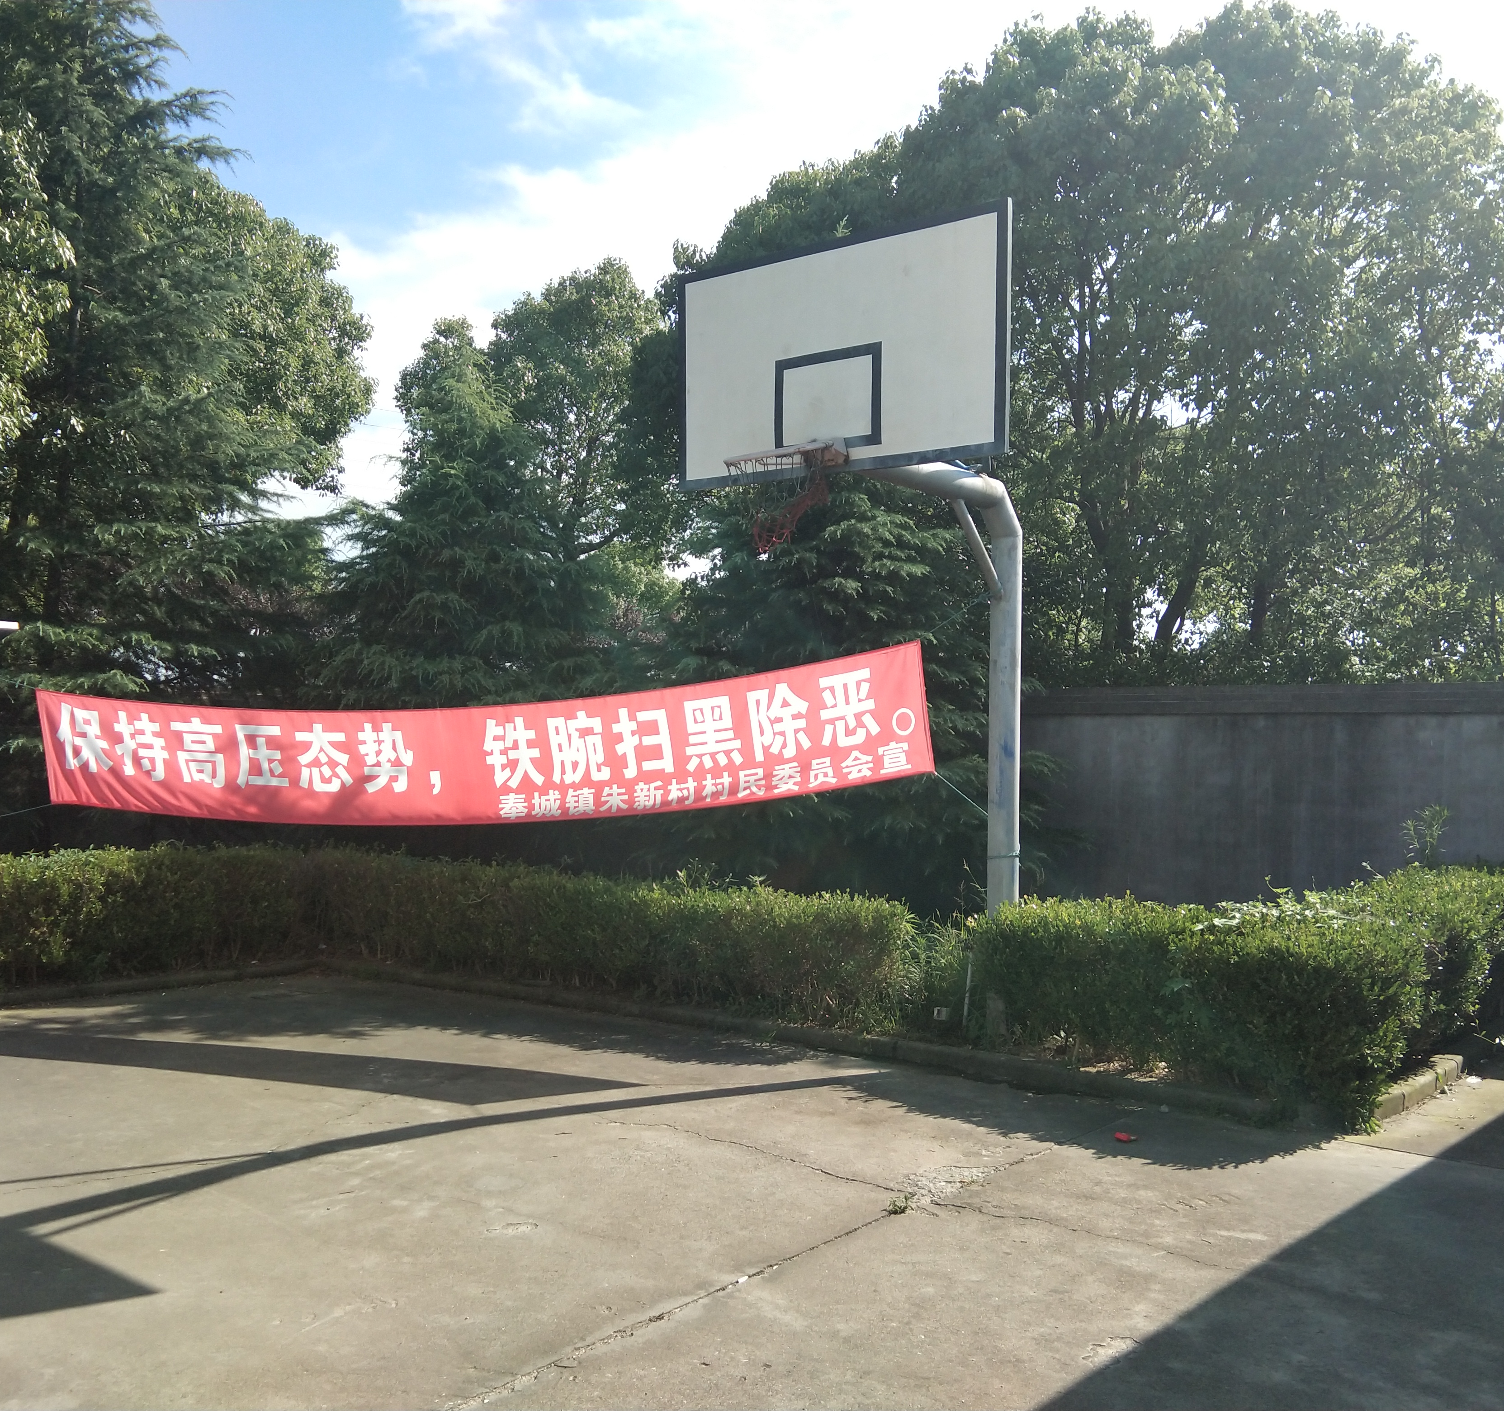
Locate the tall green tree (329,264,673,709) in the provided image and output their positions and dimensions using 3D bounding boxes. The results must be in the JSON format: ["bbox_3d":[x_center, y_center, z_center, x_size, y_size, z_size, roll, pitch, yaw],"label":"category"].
[{"bbox_3d":[-2.220,-1.050,14.900,3.100,5.800,3.000,1,-2,9],"label":"tall green tree"}]

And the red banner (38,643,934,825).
[{"bbox_3d":[-1.610,0.163,9.200,5.200,0.960,0.080,1,-2,13],"label":"red banner"}]

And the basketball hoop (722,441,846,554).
[{"bbox_3d":[0.145,-0.885,7.220,0.470,0.460,0.600,-1,-2,41],"label":"basketball hoop"}]

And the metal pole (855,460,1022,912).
[{"bbox_3d":[0.856,0.295,8.040,0.160,2.920,1.450,-1,-2,41],"label":"metal pole"}]

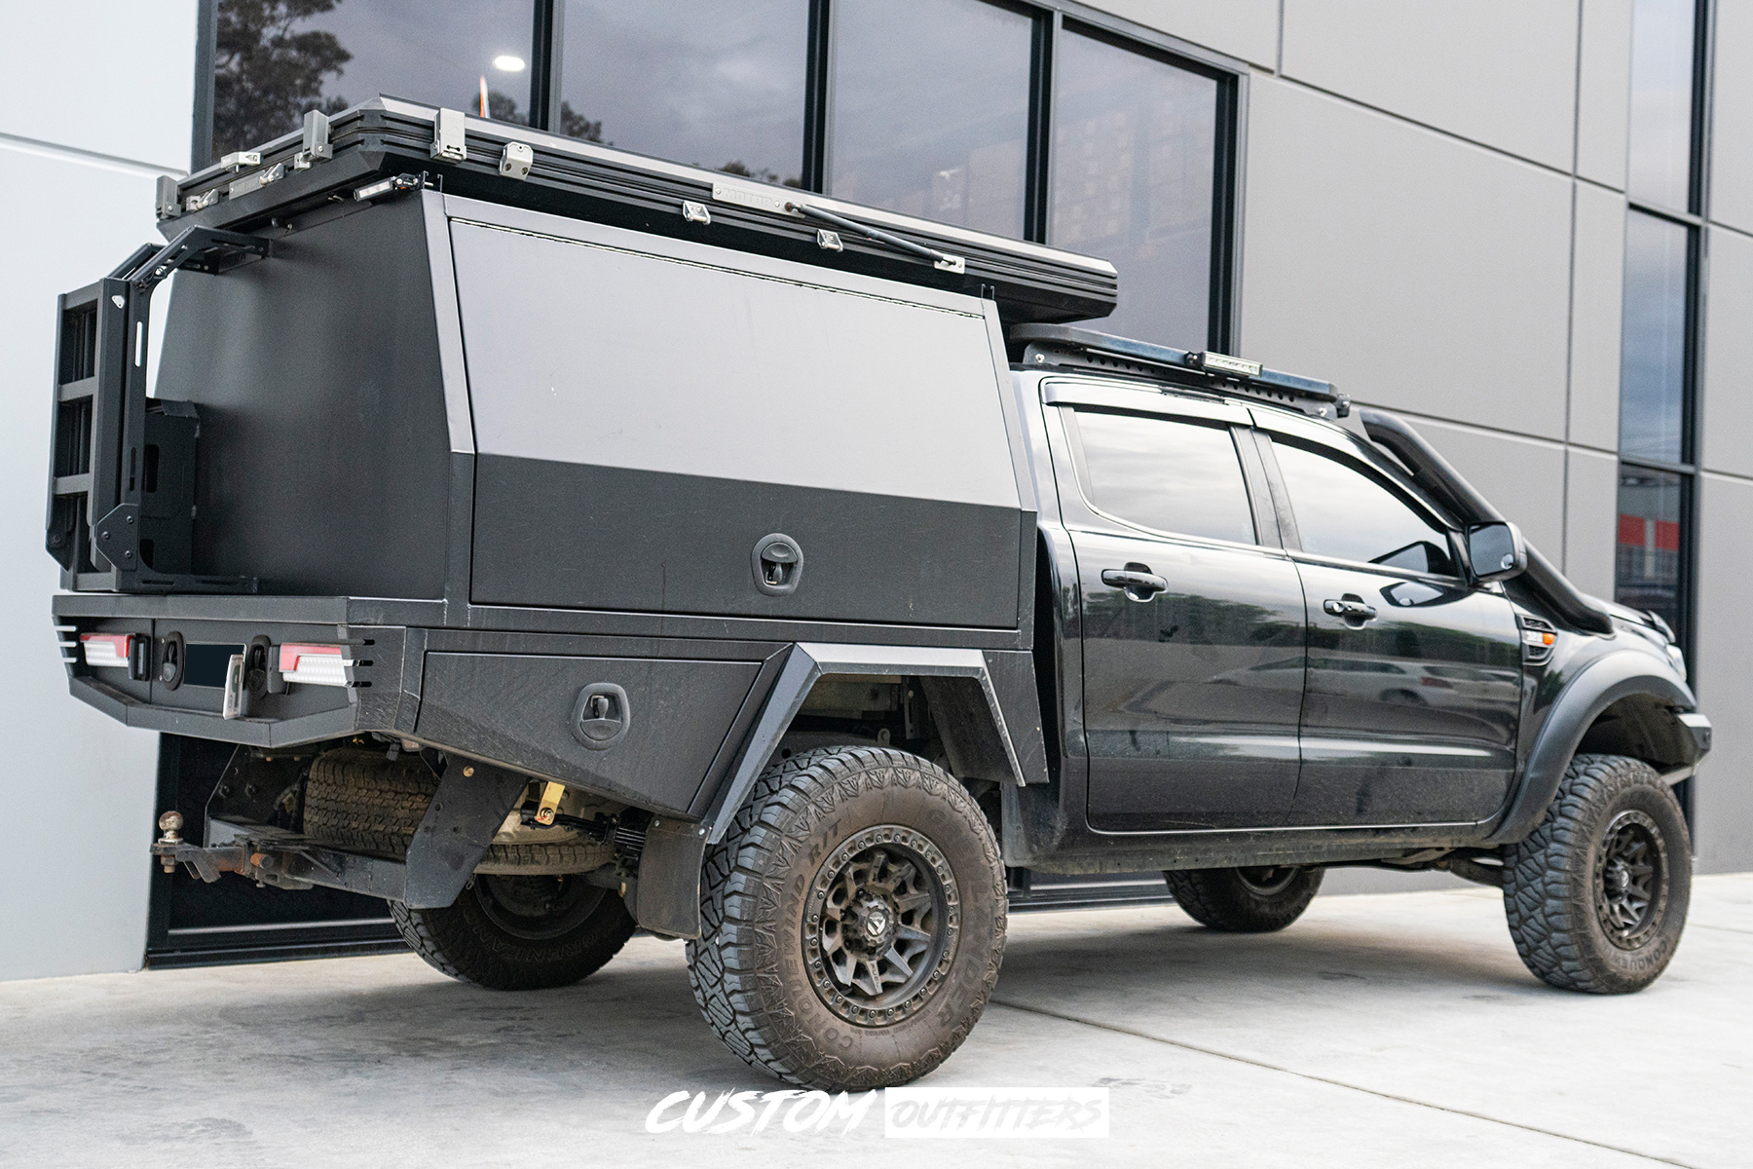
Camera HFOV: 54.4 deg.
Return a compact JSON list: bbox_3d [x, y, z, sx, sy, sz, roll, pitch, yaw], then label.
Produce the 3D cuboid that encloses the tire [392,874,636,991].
[{"bbox_3d":[-1.148,0.904,5.530,0.820,0.810,0.280,4,-4,-36],"label":"tire"}]

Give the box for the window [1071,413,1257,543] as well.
[{"bbox_3d":[0.836,-0.311,4.888,0.670,0.380,0.050,4,-22,-36],"label":"window"}]

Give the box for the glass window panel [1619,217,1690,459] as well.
[{"bbox_3d":[4.947,-1.556,10.877,0.830,1.620,0.060,4,-4,-36],"label":"glass window panel"}]

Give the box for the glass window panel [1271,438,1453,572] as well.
[{"bbox_3d":[1.563,-0.240,5.413,0.790,0.380,0.050,4,-22,-36],"label":"glass window panel"}]

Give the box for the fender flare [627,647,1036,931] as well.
[{"bbox_3d":[-0.055,0.468,4.114,1.060,0.650,0.250,4,-4,-36],"label":"fender flare"}]

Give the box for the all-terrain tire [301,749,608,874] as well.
[{"bbox_3d":[-1.074,0.584,4.410,0.780,0.260,0.780,4,-4,-36],"label":"all-terrain tire"}]

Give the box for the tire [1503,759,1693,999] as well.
[{"bbox_3d":[2.550,1.015,6.030,0.820,0.810,0.280,4,-4,-36],"label":"tire"}]

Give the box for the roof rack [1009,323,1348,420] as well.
[{"bbox_3d":[0.638,-0.621,5.729,1.380,0.170,1.240,4,-4,-36],"label":"roof rack"}]

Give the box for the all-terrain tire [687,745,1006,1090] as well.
[{"bbox_3d":[-0.060,0.802,4.170,0.820,0.810,0.280,4,-4,-36],"label":"all-terrain tire"}]

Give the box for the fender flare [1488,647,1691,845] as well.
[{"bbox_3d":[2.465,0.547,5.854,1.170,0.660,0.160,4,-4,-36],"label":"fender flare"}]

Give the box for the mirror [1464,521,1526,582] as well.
[{"bbox_3d":[1.979,-0.103,5.455,0.110,0.190,0.180,4,-4,-36],"label":"mirror"}]

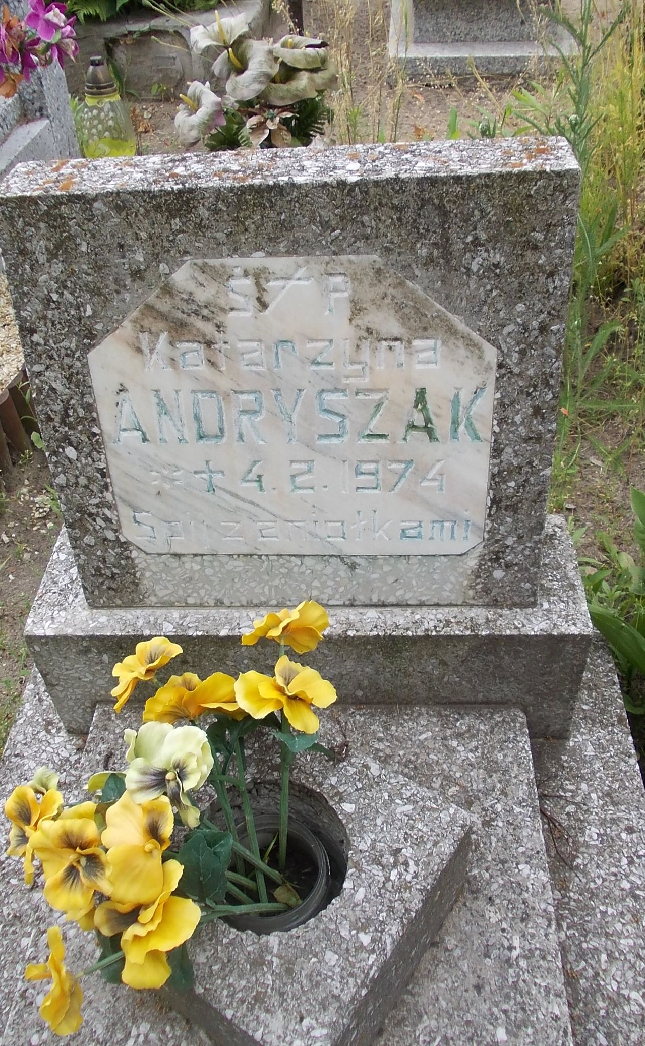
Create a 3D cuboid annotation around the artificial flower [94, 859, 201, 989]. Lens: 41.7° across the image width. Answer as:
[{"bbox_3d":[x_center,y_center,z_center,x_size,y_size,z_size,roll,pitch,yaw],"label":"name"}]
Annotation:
[{"bbox_3d":[-0.134,0.306,0.645,0.076,0.050,0.087,38,94,36],"label":"artificial flower"}]

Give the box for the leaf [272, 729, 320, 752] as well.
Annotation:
[{"bbox_3d":[-0.023,0.183,0.715,0.042,0.016,0.032,0,51,4],"label":"leaf"}]

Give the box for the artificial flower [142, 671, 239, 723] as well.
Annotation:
[{"bbox_3d":[-0.119,0.157,0.765,0.082,0.038,0.065,-6,28,3],"label":"artificial flower"}]

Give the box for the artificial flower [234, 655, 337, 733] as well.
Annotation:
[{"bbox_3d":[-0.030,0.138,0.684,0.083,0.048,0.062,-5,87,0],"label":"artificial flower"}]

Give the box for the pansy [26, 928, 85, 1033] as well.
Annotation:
[{"bbox_3d":[-0.211,0.360,0.665,0.045,0.083,0.078,-22,46,-18],"label":"pansy"}]

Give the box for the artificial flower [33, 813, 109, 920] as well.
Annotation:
[{"bbox_3d":[-0.225,0.307,0.755,0.068,0.035,0.085,4,67,-3],"label":"artificial flower"}]

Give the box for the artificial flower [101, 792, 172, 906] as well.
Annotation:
[{"bbox_3d":[-0.144,0.252,0.655,0.061,0.085,0.036,23,7,26],"label":"artificial flower"}]

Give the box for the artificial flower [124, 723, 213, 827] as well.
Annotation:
[{"bbox_3d":[-0.139,0.227,0.765,0.075,0.040,0.085,-8,71,-12],"label":"artificial flower"}]

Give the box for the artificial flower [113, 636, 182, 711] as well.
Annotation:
[{"bbox_3d":[-0.163,0.141,0.785,0.065,0.035,0.075,5,48,47],"label":"artificial flower"}]

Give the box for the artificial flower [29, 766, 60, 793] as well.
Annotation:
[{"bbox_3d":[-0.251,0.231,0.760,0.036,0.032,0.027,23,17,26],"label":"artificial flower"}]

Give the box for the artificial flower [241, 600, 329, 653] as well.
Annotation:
[{"bbox_3d":[-0.029,0.081,0.660,0.070,0.062,0.042,-20,73,-16],"label":"artificial flower"}]

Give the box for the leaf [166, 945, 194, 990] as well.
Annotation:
[{"bbox_3d":[-0.134,0.409,0.780,0.034,0.020,0.048,3,59,-5],"label":"leaf"}]

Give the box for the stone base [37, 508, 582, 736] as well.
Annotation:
[{"bbox_3d":[-0.012,0.118,0.964,0.570,0.177,0.173,-1,43,4],"label":"stone base"}]

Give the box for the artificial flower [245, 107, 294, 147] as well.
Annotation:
[{"bbox_3d":[-0.097,-0.727,1.550,0.095,0.080,0.055,-5,21,0],"label":"artificial flower"}]

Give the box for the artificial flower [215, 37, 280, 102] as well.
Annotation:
[{"bbox_3d":[-0.158,-0.953,1.780,0.115,0.100,0.105,-20,52,19],"label":"artificial flower"}]

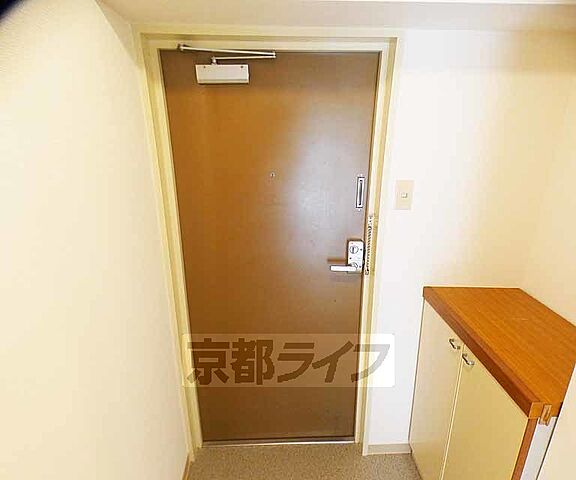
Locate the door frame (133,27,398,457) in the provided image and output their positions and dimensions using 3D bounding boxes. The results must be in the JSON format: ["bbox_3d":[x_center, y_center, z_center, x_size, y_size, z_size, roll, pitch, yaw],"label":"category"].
[{"bbox_3d":[-0.055,0.194,1.595,0.936,2.002,0.126,-1,18,-2],"label":"door frame"}]

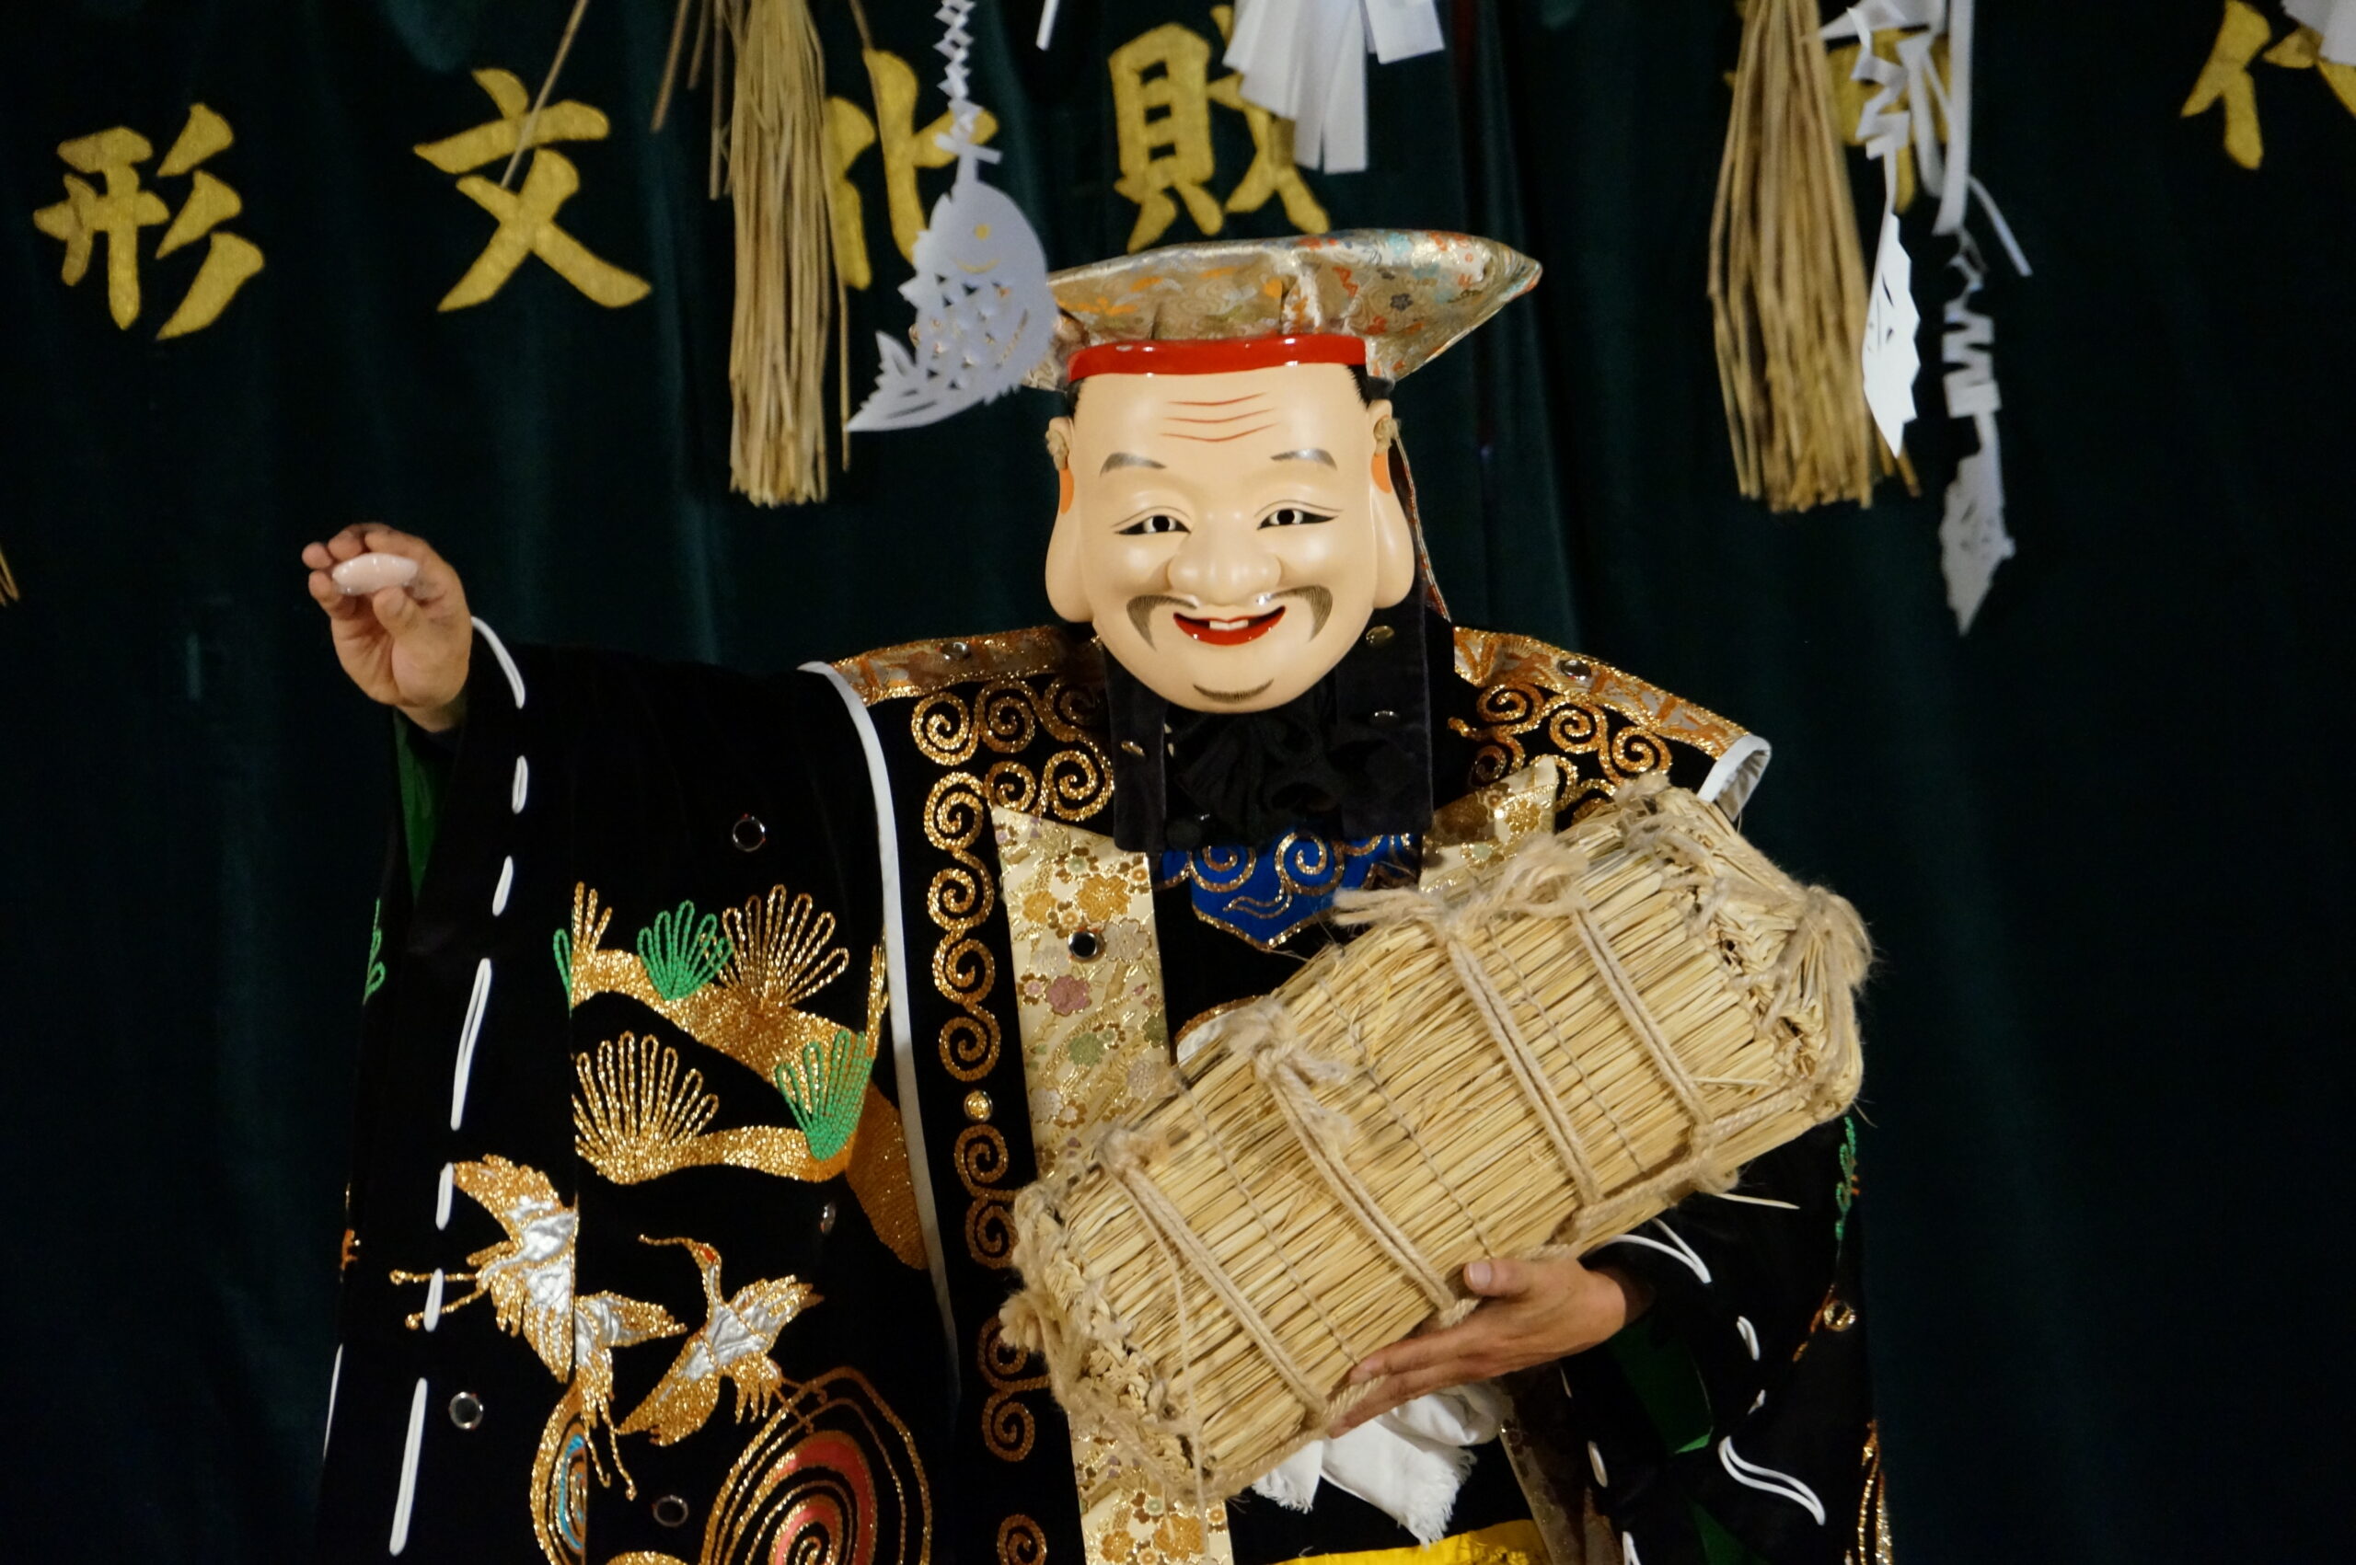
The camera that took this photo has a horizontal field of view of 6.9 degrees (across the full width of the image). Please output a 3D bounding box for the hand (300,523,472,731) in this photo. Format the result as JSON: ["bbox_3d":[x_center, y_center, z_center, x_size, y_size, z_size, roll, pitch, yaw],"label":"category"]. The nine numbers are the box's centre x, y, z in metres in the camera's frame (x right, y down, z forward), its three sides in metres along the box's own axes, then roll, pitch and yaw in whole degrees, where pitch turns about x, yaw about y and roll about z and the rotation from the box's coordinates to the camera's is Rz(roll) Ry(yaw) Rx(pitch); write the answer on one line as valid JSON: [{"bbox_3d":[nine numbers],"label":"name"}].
[{"bbox_3d":[-0.439,-0.087,11.000,0.088,0.122,0.090,-13,3,11],"label":"hand"}]

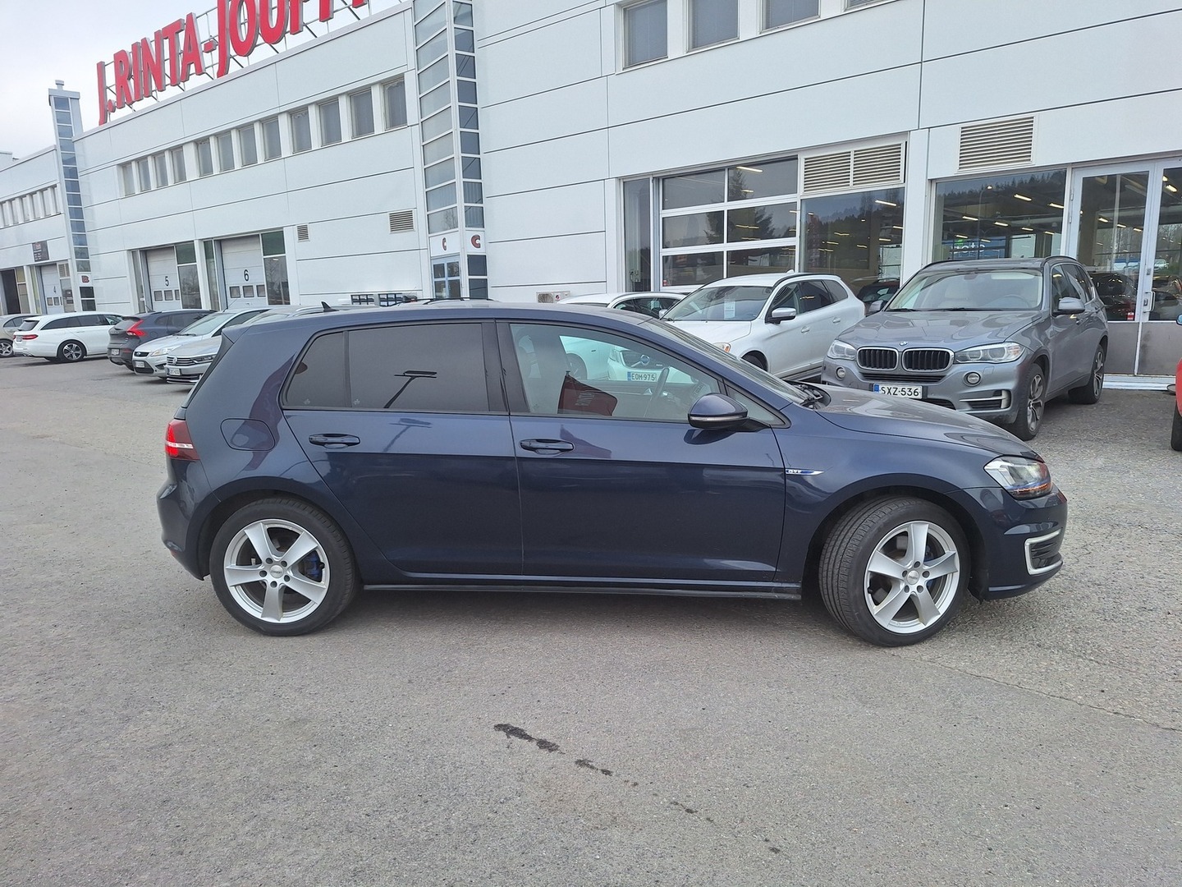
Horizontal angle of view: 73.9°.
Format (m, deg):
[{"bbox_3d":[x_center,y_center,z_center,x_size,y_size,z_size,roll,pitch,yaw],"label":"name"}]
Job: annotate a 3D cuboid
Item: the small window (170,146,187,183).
[{"bbox_3d":[-14.224,-9.608,27.194,1.030,1.140,0.120,7,13,38],"label":"small window"}]

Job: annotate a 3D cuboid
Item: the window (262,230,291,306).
[{"bbox_3d":[-9.841,-4.809,24.704,1.300,3.500,0.120,7,13,38],"label":"window"}]

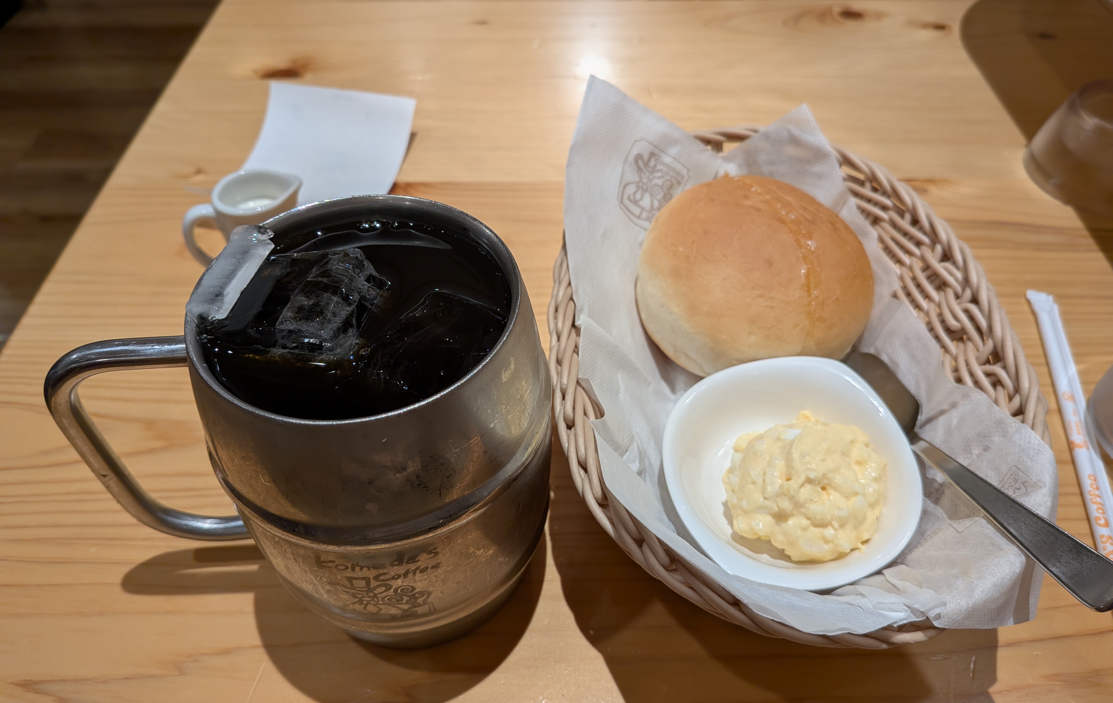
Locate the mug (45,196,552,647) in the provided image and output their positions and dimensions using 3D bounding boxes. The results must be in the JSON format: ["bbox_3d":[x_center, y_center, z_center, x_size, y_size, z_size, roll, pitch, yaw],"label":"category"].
[{"bbox_3d":[-0.066,0.028,0.233,0.132,0.122,0.096,-3,48,-2],"label":"mug"}]

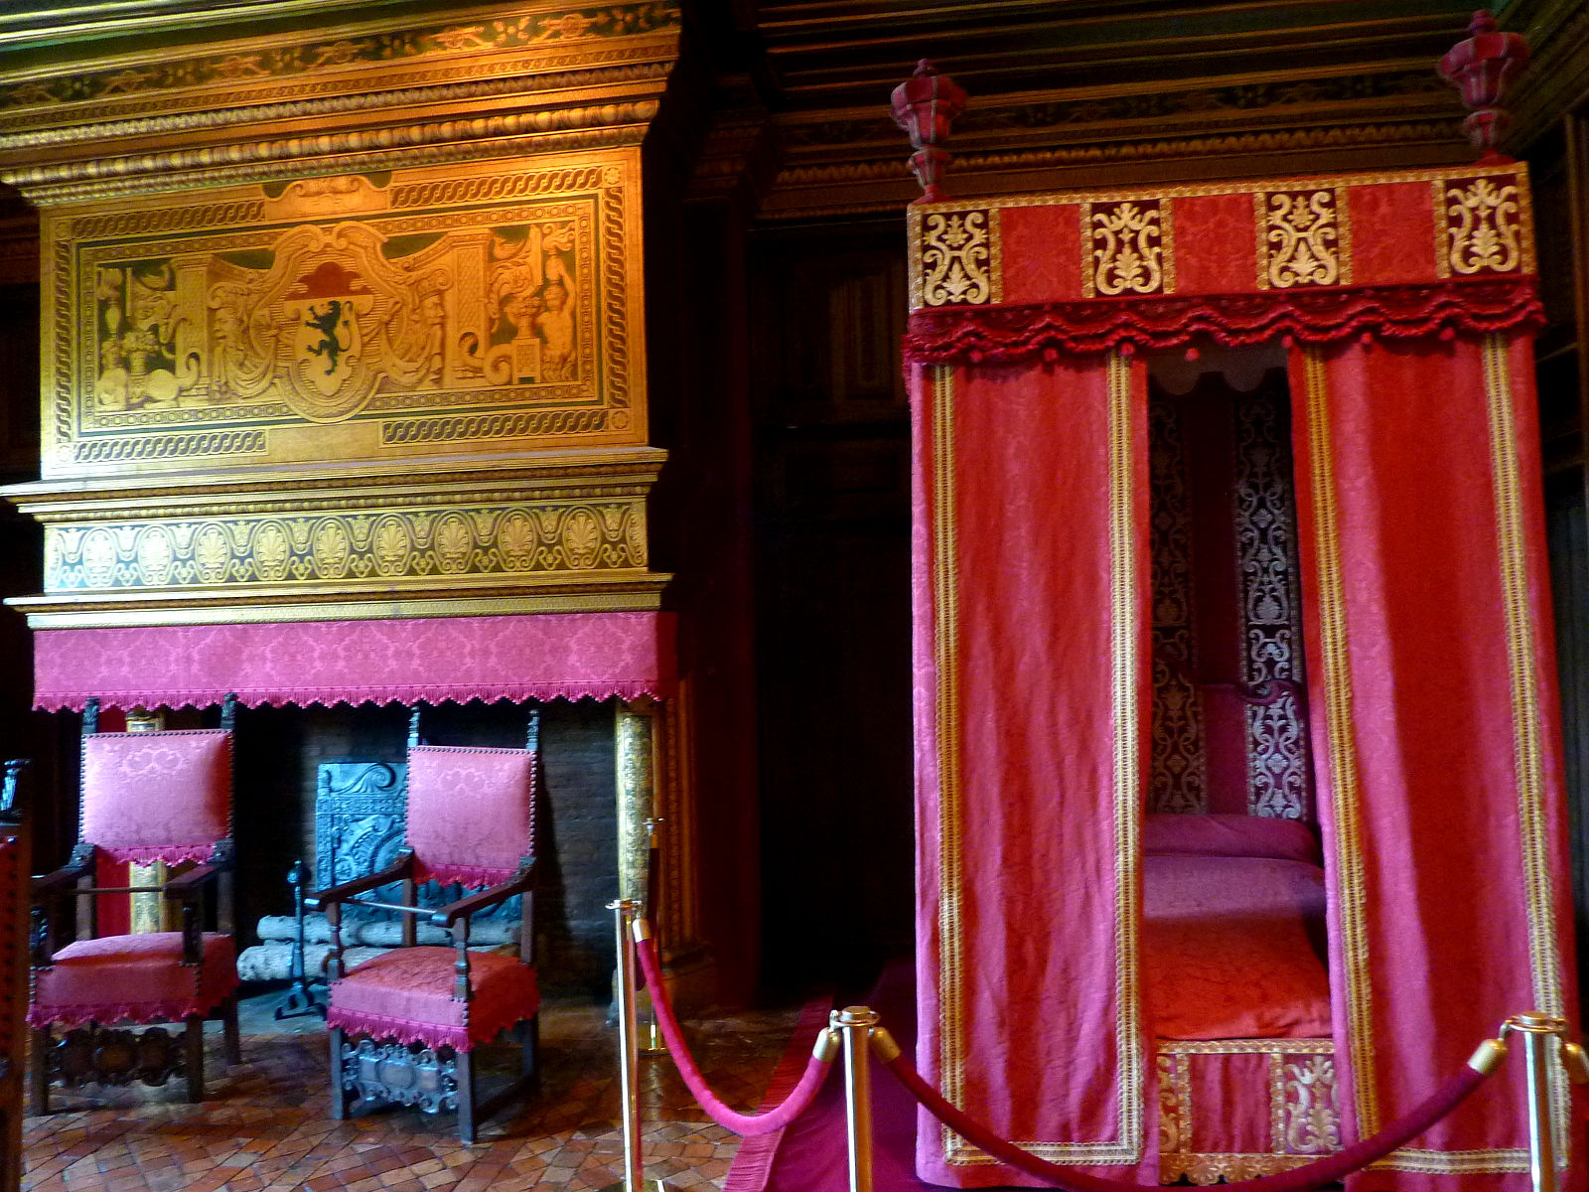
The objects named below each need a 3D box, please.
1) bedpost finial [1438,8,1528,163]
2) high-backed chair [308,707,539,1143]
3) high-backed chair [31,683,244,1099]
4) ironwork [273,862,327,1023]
[{"bbox_3d":[2.035,-1.491,3.380,0.235,0.474,0.235,-2,-2,6],"label":"bedpost finial"},{"bbox_3d":[-1.312,1.132,4.118,0.610,1.400,0.540,-3,-2,23],"label":"high-backed chair"},{"bbox_3d":[-2.446,1.116,4.261,0.600,1.410,0.530,-1,-2,-7],"label":"high-backed chair"},{"bbox_3d":[-2.174,1.523,5.236,0.230,0.699,0.340,-2,-2,9],"label":"ironwork"}]

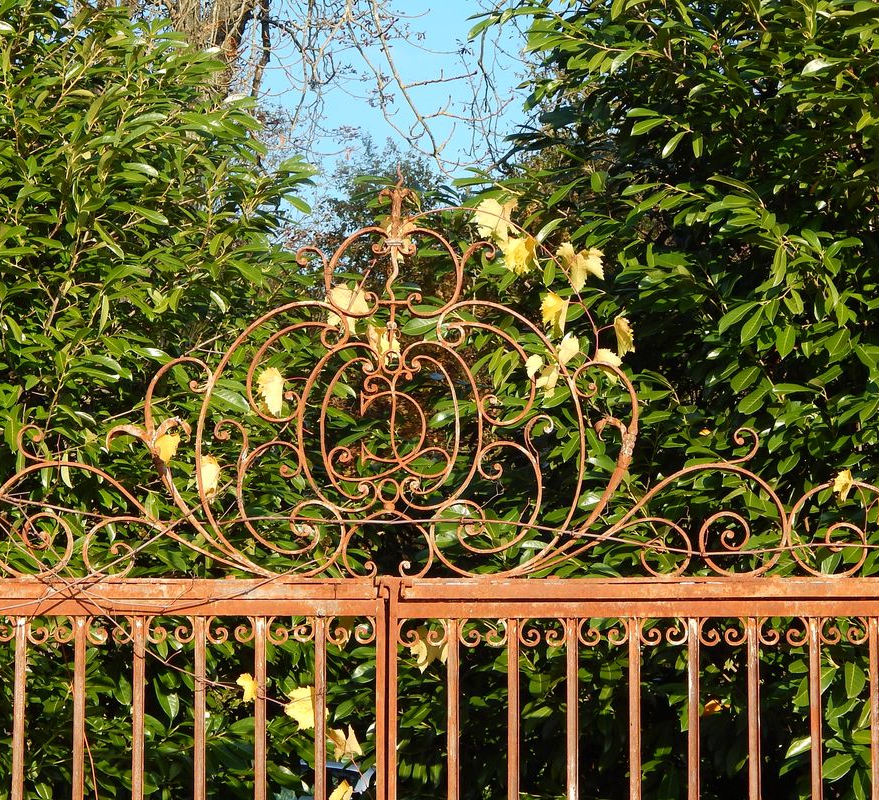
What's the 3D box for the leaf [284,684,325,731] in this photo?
[{"bbox_3d":[-0.273,0.632,4.800,0.090,0.094,0.030,0,-5,0],"label":"leaf"}]

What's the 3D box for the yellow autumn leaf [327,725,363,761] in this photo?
[{"bbox_3d":[-0.193,0.703,4.800,0.074,0.076,0.045,0,-5,0],"label":"yellow autumn leaf"}]

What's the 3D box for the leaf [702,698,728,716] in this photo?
[{"bbox_3d":[0.639,0.709,5.400,0.065,0.042,0.045,0,-5,0],"label":"leaf"}]

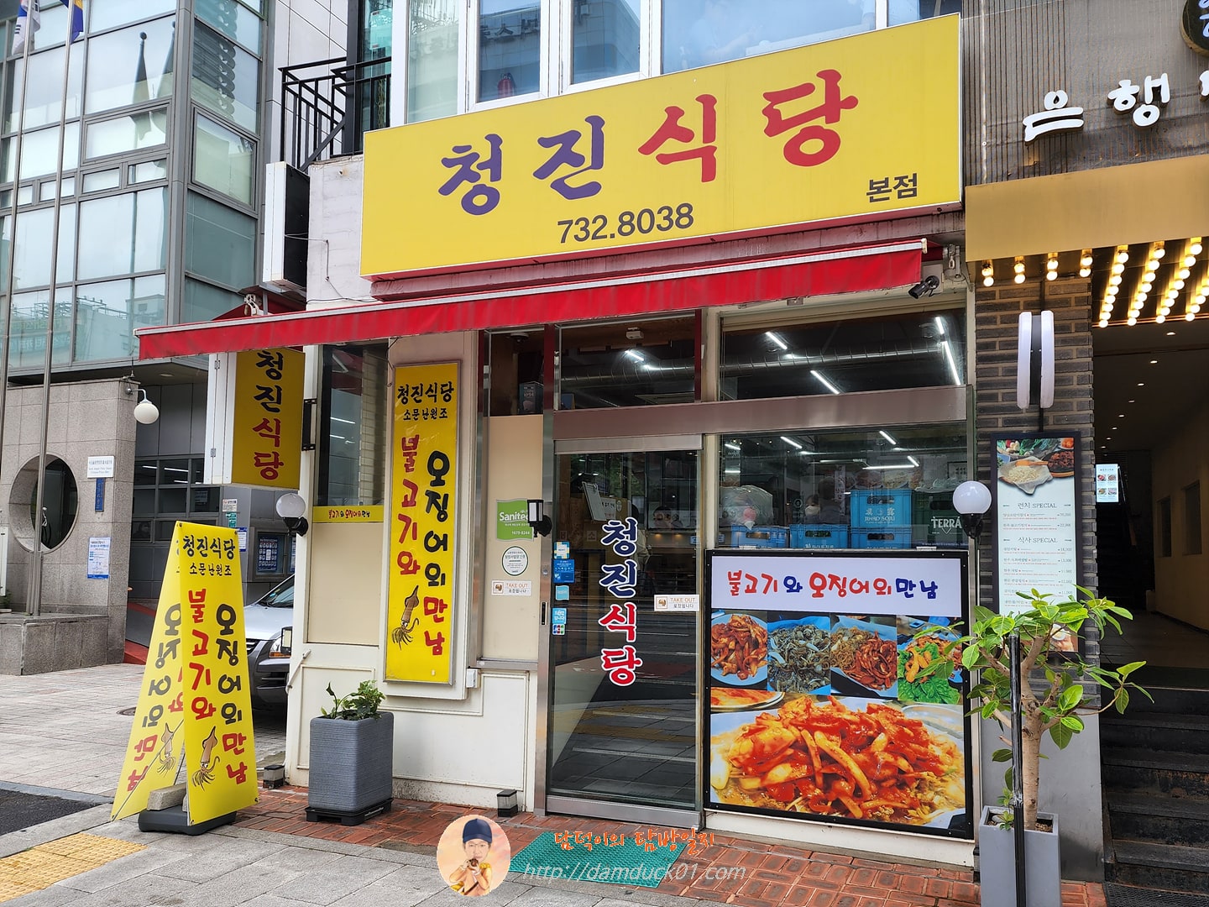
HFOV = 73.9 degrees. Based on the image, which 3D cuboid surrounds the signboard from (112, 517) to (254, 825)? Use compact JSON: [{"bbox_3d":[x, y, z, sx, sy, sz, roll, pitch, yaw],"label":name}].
[{"bbox_3d":[-2.548,1.299,4.940,0.550,1.770,0.580,-2,-5,12],"label":"signboard"}]

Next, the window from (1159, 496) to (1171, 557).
[{"bbox_3d":[6.769,0.895,9.700,0.050,0.700,0.680,-2,-7,24],"label":"window"}]

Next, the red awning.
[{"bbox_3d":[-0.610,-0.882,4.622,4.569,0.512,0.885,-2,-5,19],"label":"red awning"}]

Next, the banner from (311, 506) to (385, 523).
[{"bbox_3d":[-1.853,0.441,5.800,0.623,0.119,0.015,-2,-7,20],"label":"banner"}]

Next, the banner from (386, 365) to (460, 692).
[{"bbox_3d":[-1.215,0.449,5.461,0.516,2.157,0.070,-2,-7,20],"label":"banner"}]

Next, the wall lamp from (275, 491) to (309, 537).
[{"bbox_3d":[-2.067,0.404,5.320,0.175,0.290,0.235,-2,-5,19],"label":"wall lamp"}]

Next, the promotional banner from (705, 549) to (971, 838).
[{"bbox_3d":[1.213,1.241,4.286,1.348,1.425,0.030,-2,-5,19],"label":"promotional banner"}]

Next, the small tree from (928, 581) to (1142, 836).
[{"bbox_3d":[1.802,1.054,3.350,0.820,1.000,0.750,-2,-5,19],"label":"small tree"}]

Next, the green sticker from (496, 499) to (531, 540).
[{"bbox_3d":[-0.596,0.443,5.344,0.269,0.270,0.010,-2,-7,20],"label":"green sticker"}]

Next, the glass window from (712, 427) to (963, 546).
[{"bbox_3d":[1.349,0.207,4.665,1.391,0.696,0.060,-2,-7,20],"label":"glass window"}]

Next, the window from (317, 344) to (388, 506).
[{"bbox_3d":[-1.864,-0.229,5.901,0.617,1.242,0.060,-2,-7,20],"label":"window"}]

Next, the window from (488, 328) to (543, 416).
[{"bbox_3d":[-0.599,-0.555,5.457,0.399,0.600,0.050,-2,-7,20],"label":"window"}]

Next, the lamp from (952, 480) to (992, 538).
[{"bbox_3d":[1.958,0.303,4.272,0.190,0.310,0.230,-2,-7,20],"label":"lamp"}]

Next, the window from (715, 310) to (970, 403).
[{"bbox_3d":[1.294,-0.556,4.470,1.336,0.477,0.070,-2,-5,19],"label":"window"}]

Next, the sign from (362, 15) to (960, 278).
[{"bbox_3d":[0.146,-1.825,5.126,3.878,1.072,0.180,-2,-7,20],"label":"sign"}]

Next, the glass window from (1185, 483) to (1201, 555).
[{"bbox_3d":[4.912,0.540,6.700,0.060,0.600,0.400,-2,-5,19],"label":"glass window"}]

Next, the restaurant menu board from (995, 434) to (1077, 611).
[{"bbox_3d":[2.312,0.471,4.275,0.418,1.169,0.050,-2,-7,20],"label":"restaurant menu board"}]

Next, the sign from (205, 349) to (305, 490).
[{"bbox_3d":[-2.237,-0.243,5.167,0.210,0.914,0.600,-2,-5,19],"label":"sign"}]

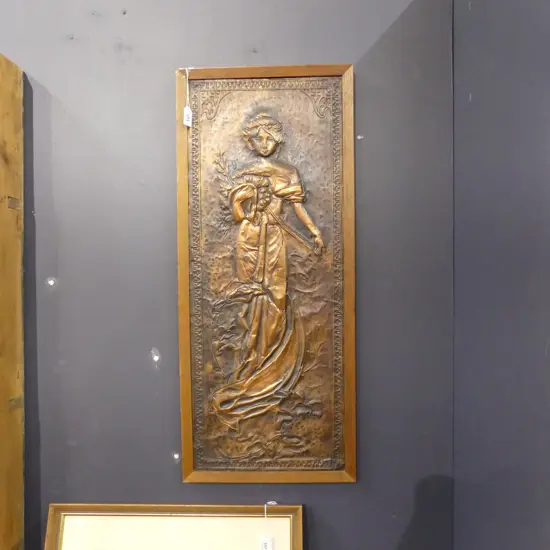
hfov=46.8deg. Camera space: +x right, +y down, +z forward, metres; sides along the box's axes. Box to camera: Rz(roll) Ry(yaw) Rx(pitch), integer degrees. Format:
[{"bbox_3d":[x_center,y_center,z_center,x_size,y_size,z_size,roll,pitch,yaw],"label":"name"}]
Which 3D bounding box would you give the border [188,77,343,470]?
[{"bbox_3d":[-0.018,0.003,1.465,0.350,0.903,0.028,-1,2,2],"label":"border"}]

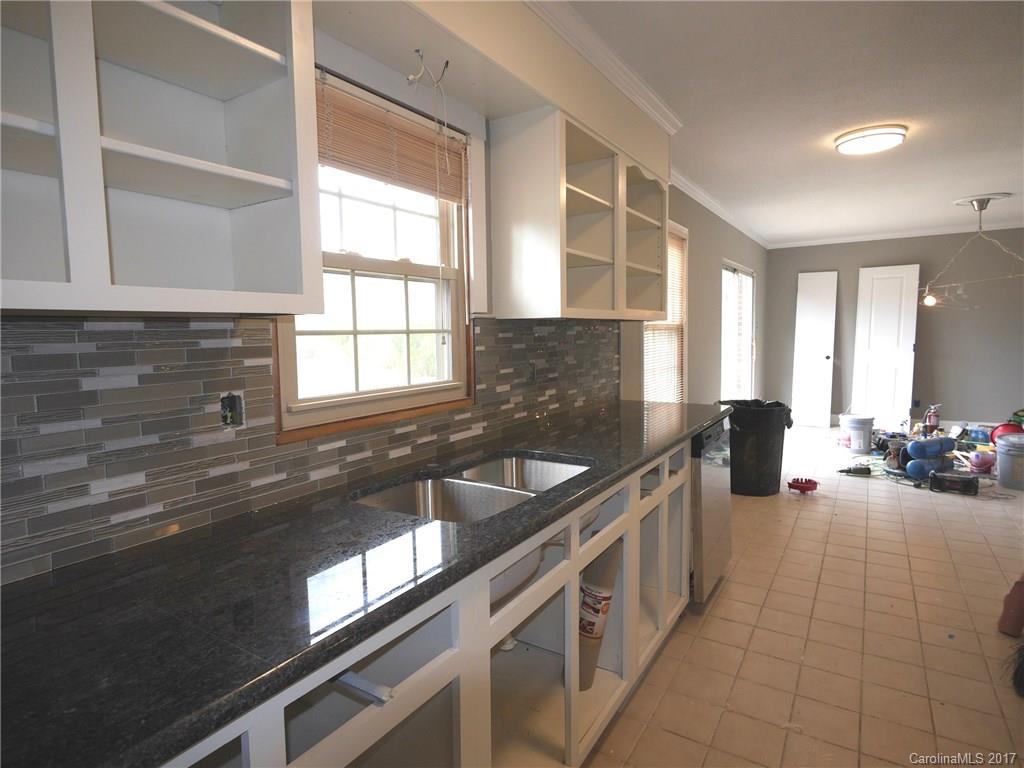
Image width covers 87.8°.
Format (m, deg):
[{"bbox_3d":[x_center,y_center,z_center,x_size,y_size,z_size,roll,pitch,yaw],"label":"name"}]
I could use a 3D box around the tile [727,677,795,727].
[{"bbox_3d":[0.904,1.159,1.933,0.200,0.010,0.200,3,7,34],"label":"tile"}]

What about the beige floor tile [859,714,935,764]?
[{"bbox_3d":[1.254,1.175,1.729,0.200,0.010,0.200,1,6,34],"label":"beige floor tile"}]

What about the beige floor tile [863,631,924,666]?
[{"bbox_3d":[1.589,1.105,2.222,0.202,0.010,0.202,2,6,34],"label":"beige floor tile"}]

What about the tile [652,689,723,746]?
[{"bbox_3d":[0.627,1.181,1.905,0.200,0.010,0.200,1,6,34],"label":"tile"}]

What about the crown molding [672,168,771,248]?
[{"bbox_3d":[2.170,-1.631,5.249,0.070,0.075,4.780,3,7,34],"label":"crown molding"}]

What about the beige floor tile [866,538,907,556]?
[{"bbox_3d":[2.291,1.005,3.256,0.200,0.010,0.200,1,6,34],"label":"beige floor tile"}]

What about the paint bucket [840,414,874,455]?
[{"bbox_3d":[3.646,0.536,5.638,0.300,0.370,0.300,3,7,34],"label":"paint bucket"}]

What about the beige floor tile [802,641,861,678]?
[{"bbox_3d":[1.314,1.133,2.184,0.200,0.010,0.200,1,6,34],"label":"beige floor tile"}]

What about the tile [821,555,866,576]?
[{"bbox_3d":[1.883,1.030,3.014,0.200,0.010,0.200,3,7,34],"label":"tile"}]

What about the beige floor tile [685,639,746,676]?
[{"bbox_3d":[0.839,1.127,2.195,0.200,0.010,0.200,3,7,32],"label":"beige floor tile"}]

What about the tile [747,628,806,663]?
[{"bbox_3d":[1.144,1.129,2.299,0.200,0.010,0.200,1,6,34],"label":"tile"}]

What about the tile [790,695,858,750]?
[{"bbox_3d":[1.084,1.171,1.844,0.200,0.010,0.200,1,6,34],"label":"tile"}]

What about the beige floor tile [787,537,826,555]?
[{"bbox_3d":[1.827,1.010,3.301,0.202,0.010,0.202,2,6,34],"label":"beige floor tile"}]

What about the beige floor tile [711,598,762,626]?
[{"bbox_3d":[1.088,1.105,2.584,0.200,0.010,0.200,1,6,34],"label":"beige floor tile"}]

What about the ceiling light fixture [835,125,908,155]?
[{"bbox_3d":[2.079,-1.403,3.089,0.360,0.072,0.360,3,7,34],"label":"ceiling light fixture"}]

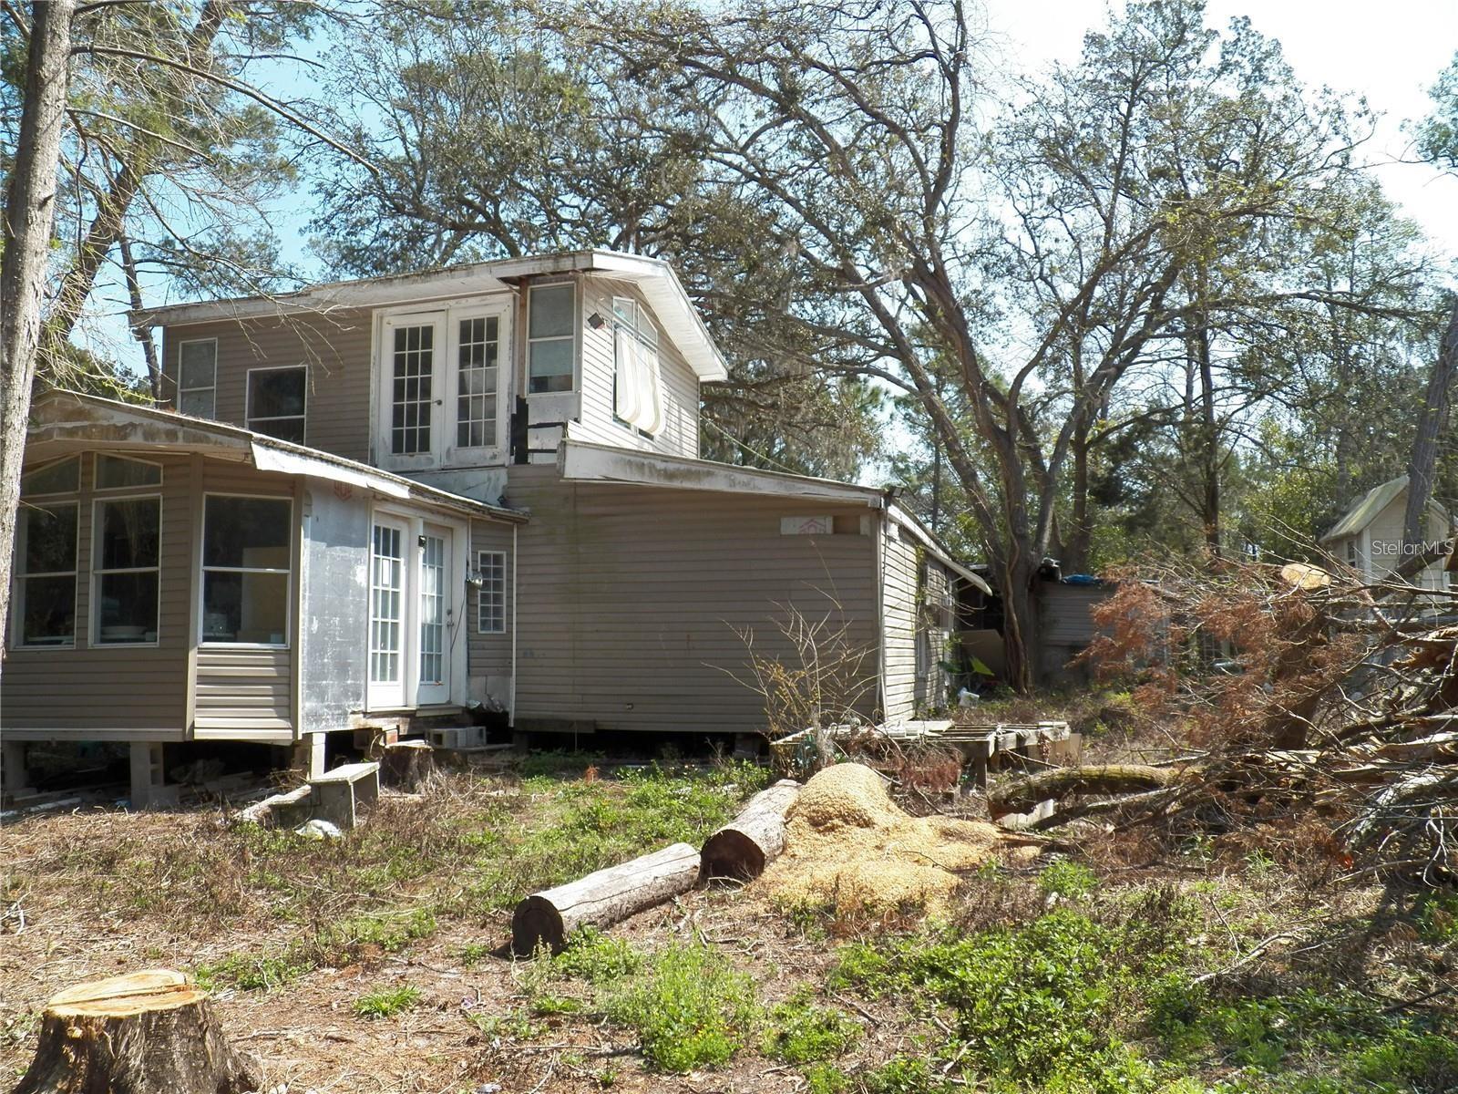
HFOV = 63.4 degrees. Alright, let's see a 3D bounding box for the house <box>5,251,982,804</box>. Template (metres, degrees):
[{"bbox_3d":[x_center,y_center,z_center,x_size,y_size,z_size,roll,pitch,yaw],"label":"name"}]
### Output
[{"bbox_3d":[-2.611,-0.648,15.916,10.300,6.910,11.500,-2,-6,16],"label":"house"}]

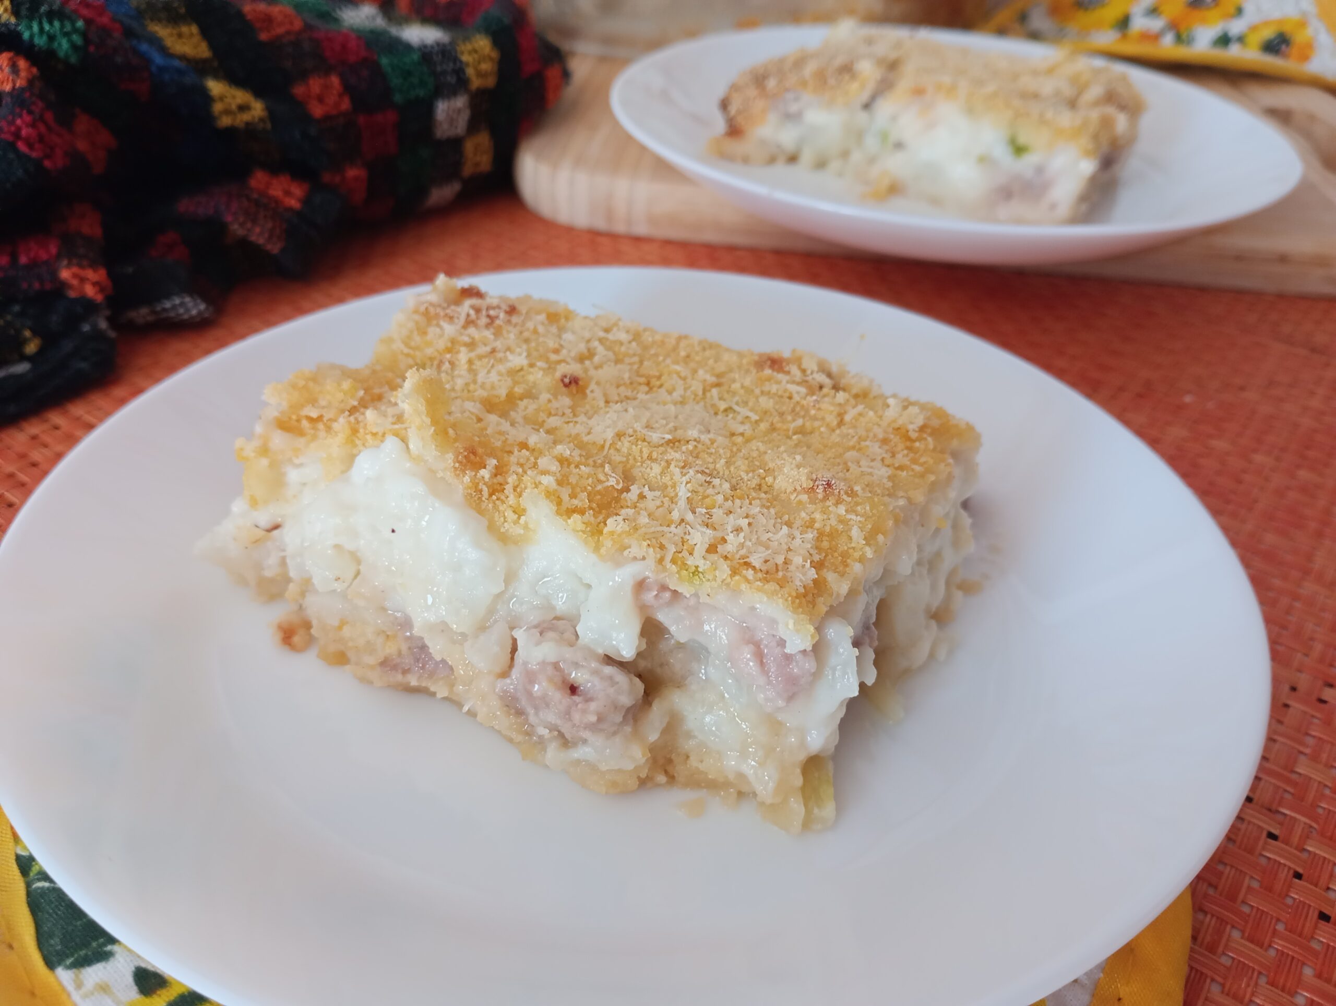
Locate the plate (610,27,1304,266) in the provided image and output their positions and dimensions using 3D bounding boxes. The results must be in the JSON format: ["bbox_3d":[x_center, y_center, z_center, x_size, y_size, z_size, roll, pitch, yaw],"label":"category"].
[{"bbox_3d":[0.103,-0.141,0.419,0.251,0.026,0.251,2,36,-1],"label":"plate"}]

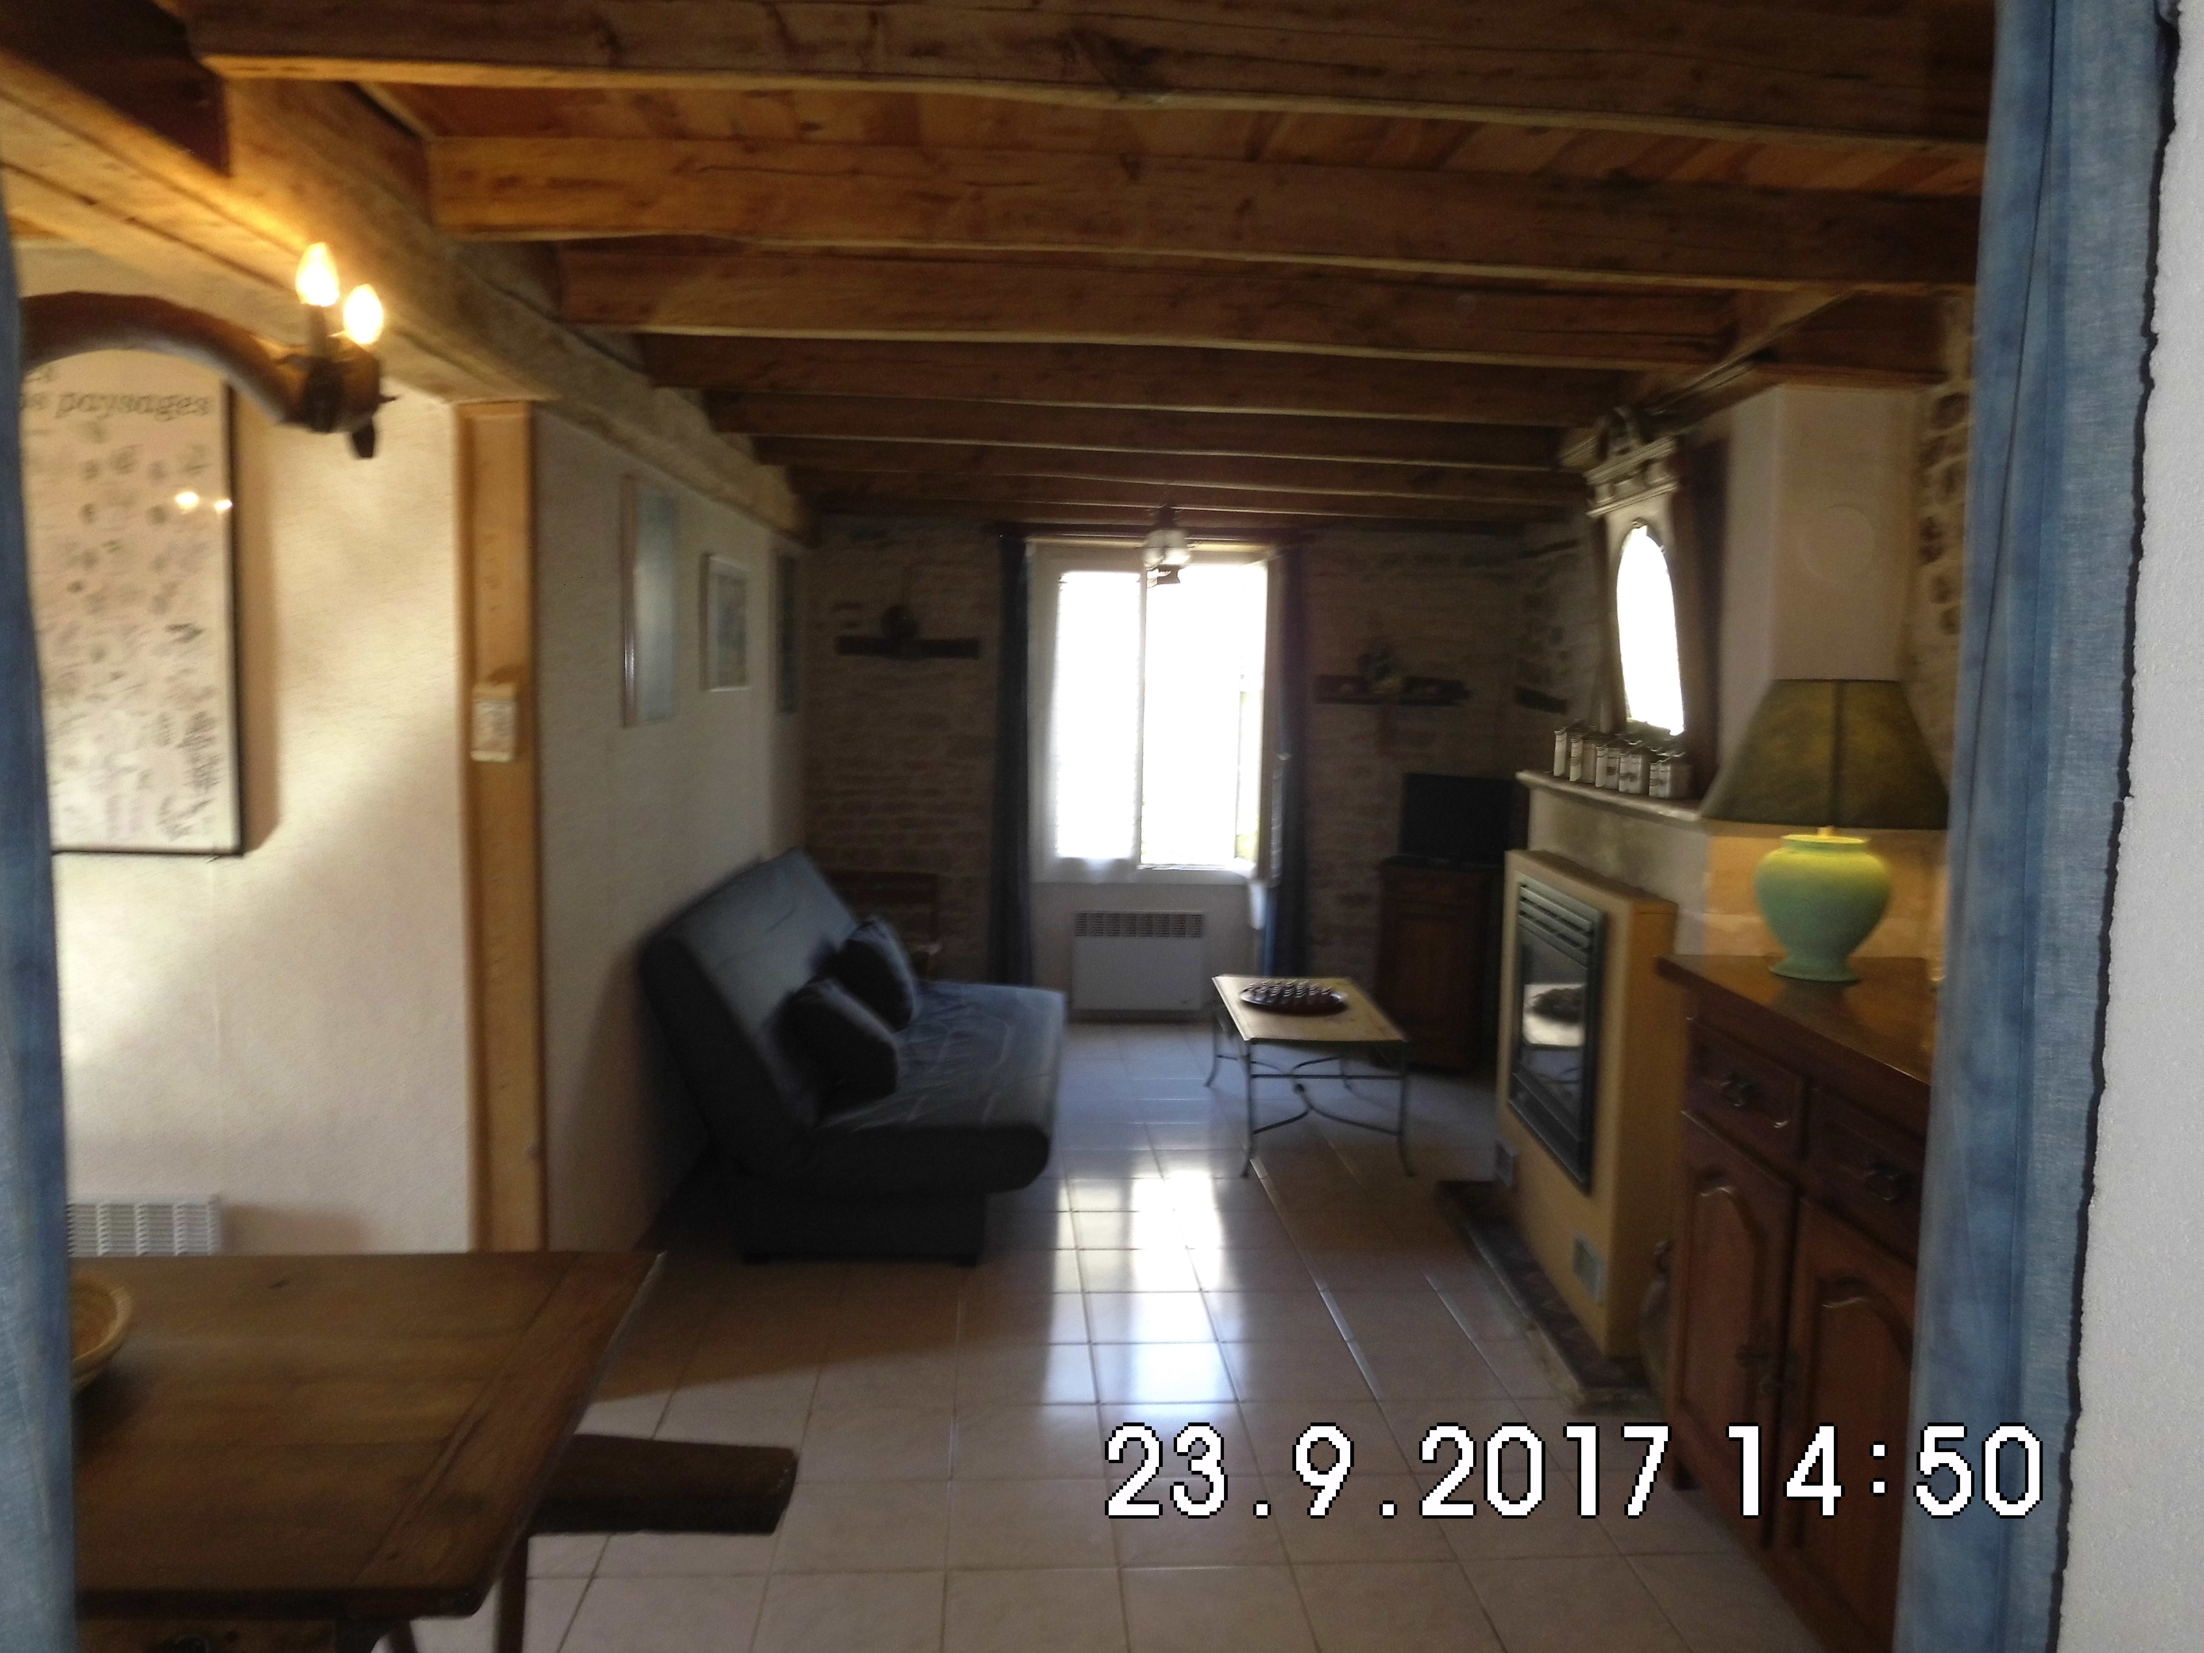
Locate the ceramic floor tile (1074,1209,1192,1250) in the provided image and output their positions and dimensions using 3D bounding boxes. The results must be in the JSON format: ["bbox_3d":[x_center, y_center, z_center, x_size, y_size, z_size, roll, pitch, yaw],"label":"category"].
[{"bbox_3d":[0.079,1.156,4.374,0.300,0.010,0.300,1,5,-4],"label":"ceramic floor tile"}]

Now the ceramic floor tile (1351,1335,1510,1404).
[{"bbox_3d":[0.756,1.274,3.566,0.305,0.010,0.305,1,5,-4],"label":"ceramic floor tile"}]

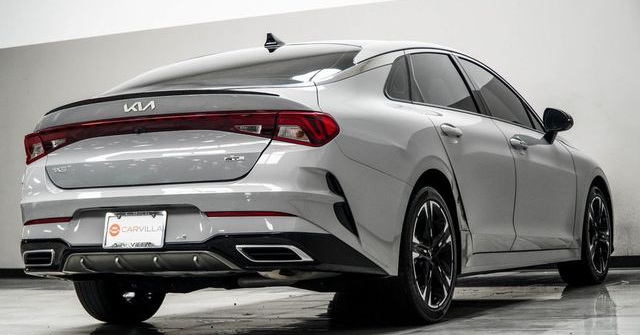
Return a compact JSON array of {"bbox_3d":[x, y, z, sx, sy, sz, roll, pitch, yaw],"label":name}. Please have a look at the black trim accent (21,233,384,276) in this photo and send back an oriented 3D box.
[{"bbox_3d":[-0.643,0.389,5.315,1.790,0.210,0.540,-3,-3,28],"label":"black trim accent"}]

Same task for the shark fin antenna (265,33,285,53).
[{"bbox_3d":[-0.218,-0.632,6.227,0.065,0.080,0.160,-3,5,28],"label":"shark fin antenna"}]

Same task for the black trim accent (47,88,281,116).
[{"bbox_3d":[-0.727,-0.278,5.221,1.240,0.055,0.140,-3,-3,28],"label":"black trim accent"}]

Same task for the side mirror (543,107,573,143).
[{"bbox_3d":[1.404,-0.247,7.224,0.195,0.215,0.140,-3,-3,28],"label":"side mirror"}]

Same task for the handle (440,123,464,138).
[{"bbox_3d":[0.636,-0.176,5.869,0.050,0.050,0.240,-3,-8,28],"label":"handle"}]

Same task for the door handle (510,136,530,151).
[{"bbox_3d":[1.100,-0.129,6.748,0.050,0.050,0.240,-3,-8,28],"label":"door handle"}]

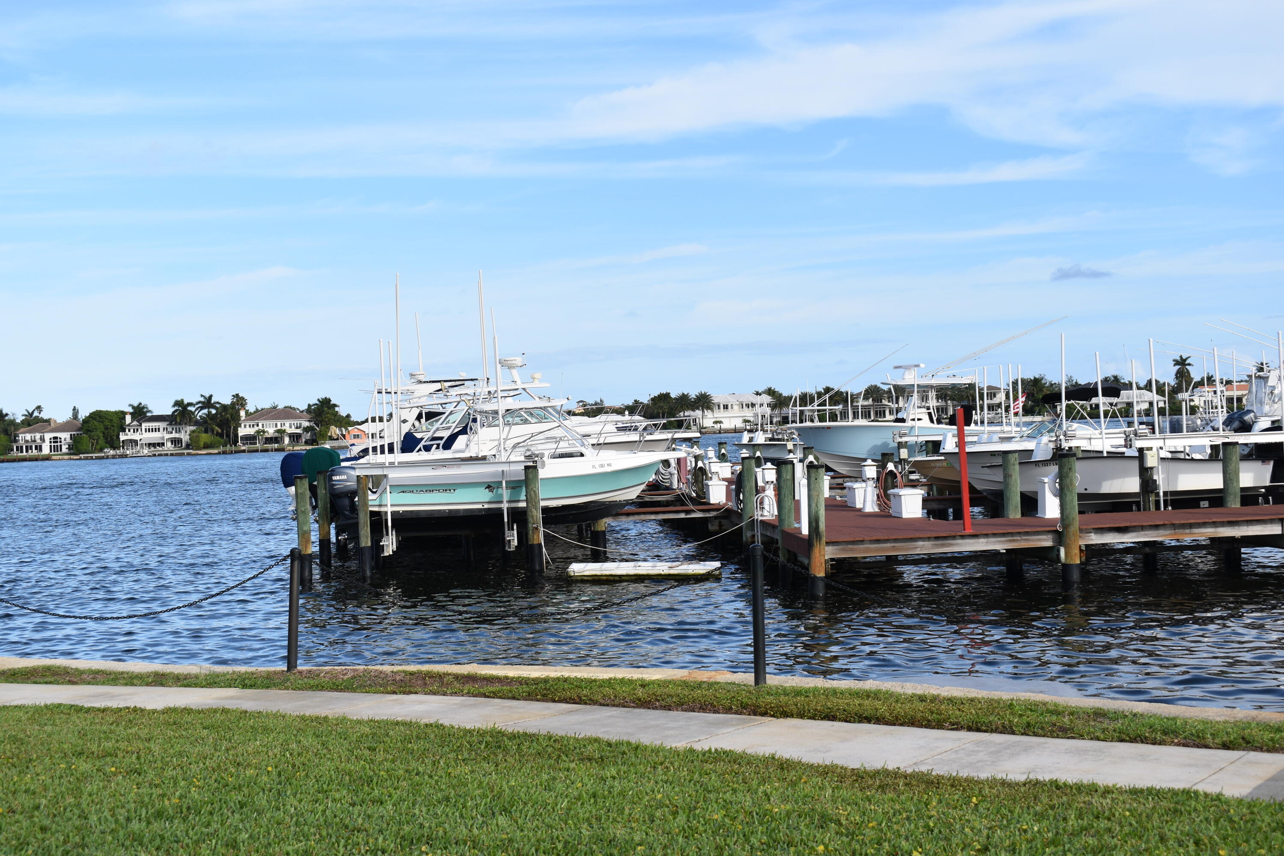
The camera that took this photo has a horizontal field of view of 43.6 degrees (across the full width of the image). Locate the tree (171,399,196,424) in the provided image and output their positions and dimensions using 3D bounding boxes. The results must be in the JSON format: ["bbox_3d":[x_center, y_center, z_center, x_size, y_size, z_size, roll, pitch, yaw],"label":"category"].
[{"bbox_3d":[-116.542,-1.148,408.000,6.380,12.500,6.380,-2,0,0],"label":"tree"}]

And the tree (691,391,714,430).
[{"bbox_3d":[16.185,-4.684,428.000,6.420,10.430,6.420,-2,0,0],"label":"tree"}]

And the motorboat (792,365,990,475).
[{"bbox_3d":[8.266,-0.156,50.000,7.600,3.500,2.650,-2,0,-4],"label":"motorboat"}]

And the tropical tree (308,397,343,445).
[{"bbox_3d":[-82.955,-1.838,420.000,9.710,13.120,9.710,-2,0,0],"label":"tropical tree"}]

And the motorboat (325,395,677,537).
[{"bbox_3d":[-3.003,0.880,35.200,7.750,3.150,2.600,-2,0,-4],"label":"motorboat"}]

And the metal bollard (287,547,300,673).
[{"bbox_3d":[-2.915,1.526,13.450,0.085,1.035,0.085,1,0,0],"label":"metal bollard"}]

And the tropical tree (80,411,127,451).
[{"bbox_3d":[-134.804,0.628,402.000,11.560,10.300,11.560,-2,0,0],"label":"tropical tree"}]

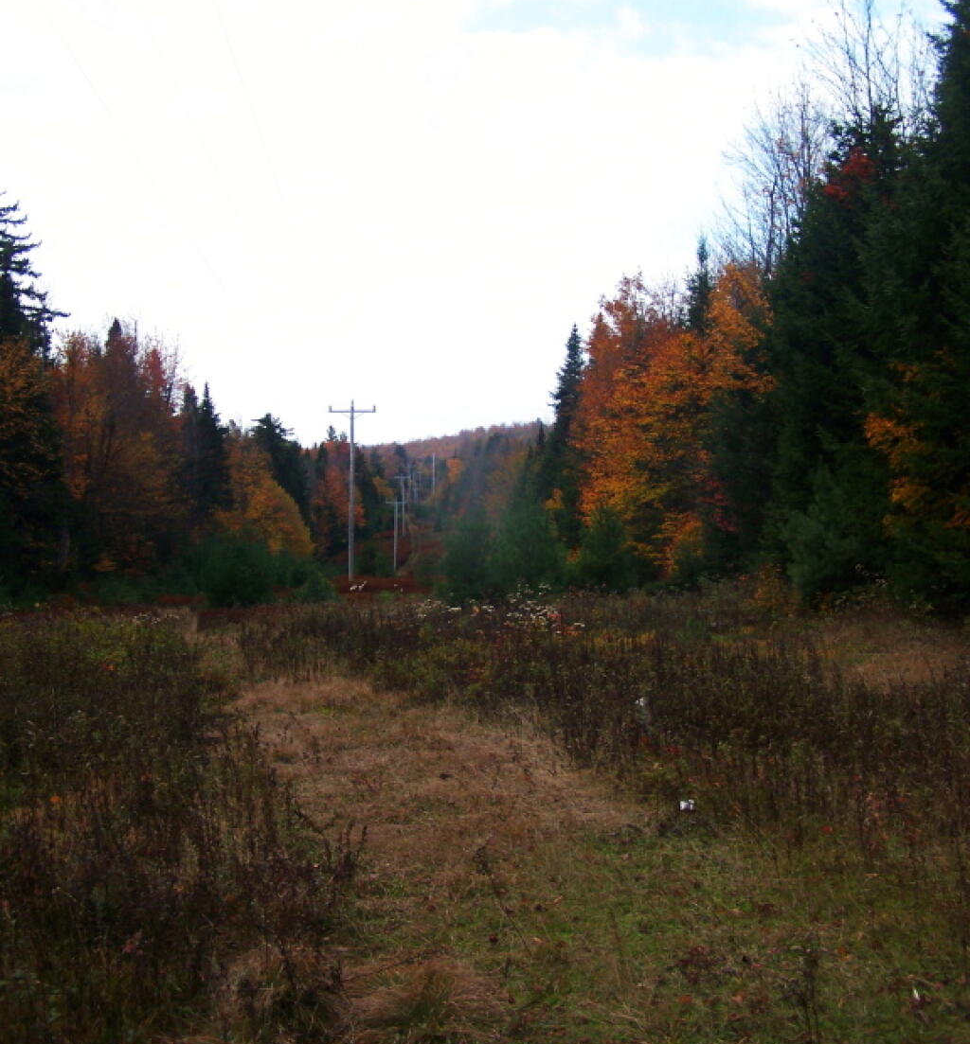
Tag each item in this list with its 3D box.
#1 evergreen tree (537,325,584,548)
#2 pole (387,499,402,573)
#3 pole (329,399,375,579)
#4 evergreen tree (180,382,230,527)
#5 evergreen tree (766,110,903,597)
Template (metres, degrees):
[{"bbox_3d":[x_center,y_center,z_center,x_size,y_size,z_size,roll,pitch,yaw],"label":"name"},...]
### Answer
[{"bbox_3d":[5.178,-5.246,97.000,3.521,16.635,3.521,1,-1,0],"label":"evergreen tree"},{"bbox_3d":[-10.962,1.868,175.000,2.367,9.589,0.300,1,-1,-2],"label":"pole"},{"bbox_3d":[-7.207,-1.644,77.000,2.466,10.027,0.300,1,-1,-2],"label":"pole"},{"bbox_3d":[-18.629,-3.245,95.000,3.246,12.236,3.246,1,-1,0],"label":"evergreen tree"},{"bbox_3d":[11.345,-5.368,46.000,4.584,16.007,4.584,1,-1,0],"label":"evergreen tree"}]

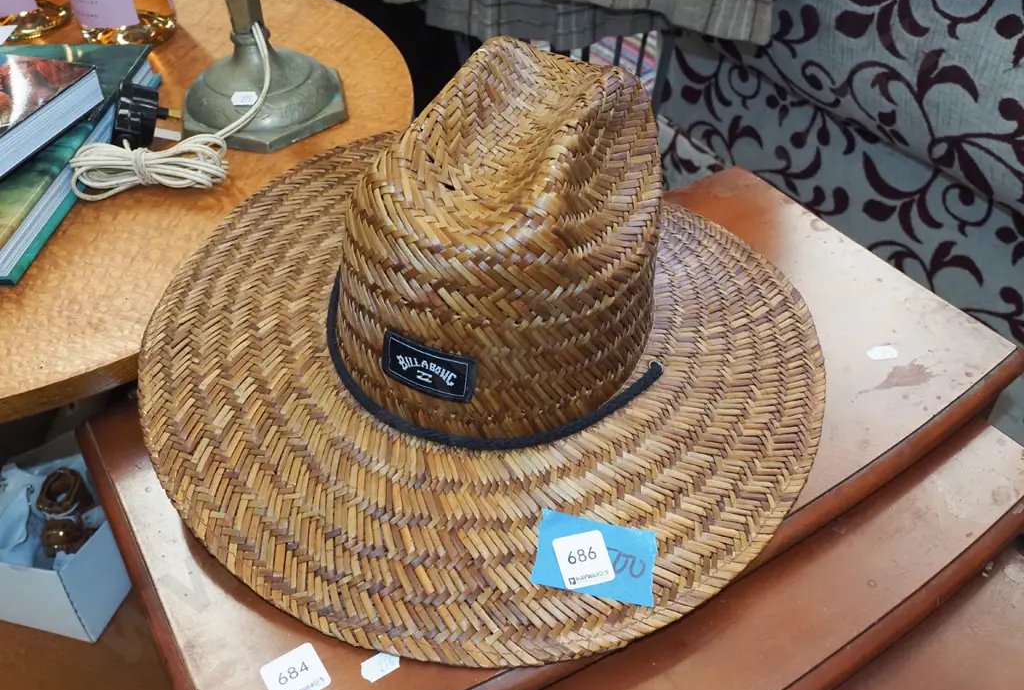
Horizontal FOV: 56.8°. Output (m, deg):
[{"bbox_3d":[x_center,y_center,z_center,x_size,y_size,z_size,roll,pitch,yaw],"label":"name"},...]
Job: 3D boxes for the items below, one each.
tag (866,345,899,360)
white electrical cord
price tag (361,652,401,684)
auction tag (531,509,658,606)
[{"bbox_3d":[0.263,0.005,0.672,0.021,0.001,0.013,-4,41,-4],"label":"tag"},{"bbox_3d":[-0.268,-0.183,0.741,0.143,0.086,0.135,0,41,0],"label":"white electrical cord"},{"bbox_3d":[-0.069,0.167,0.493,0.021,0.001,0.013,-25,47,-25],"label":"price tag"},{"bbox_3d":[0.046,0.116,0.518,0.068,0.002,0.044,13,55,-5],"label":"auction tag"}]

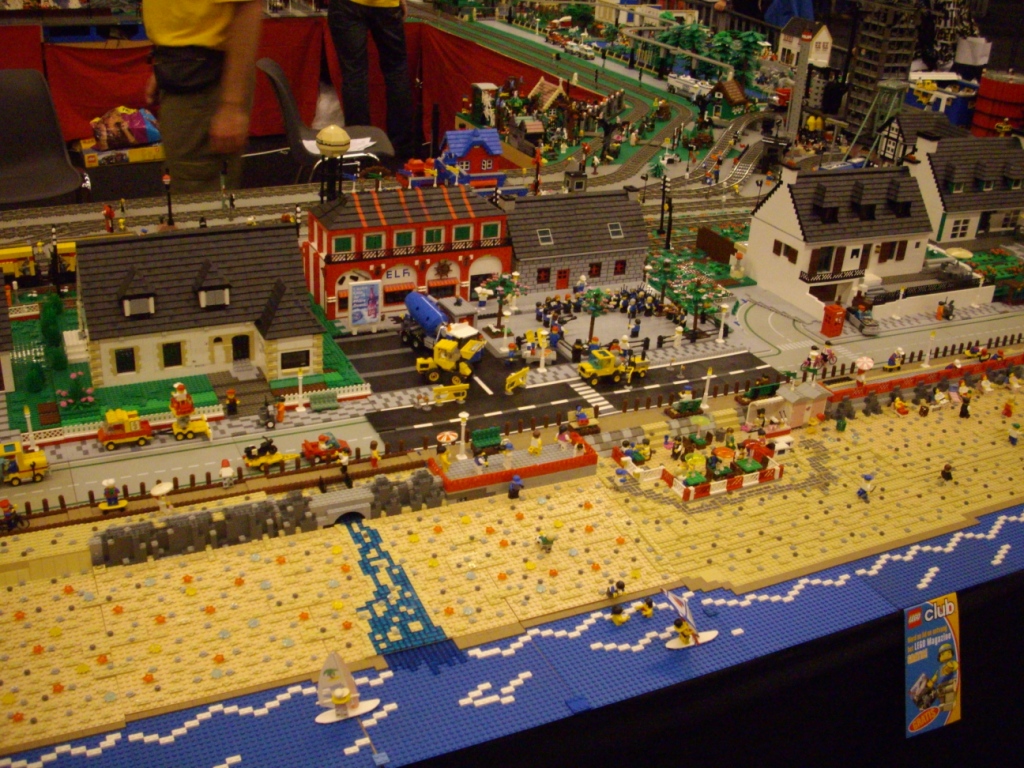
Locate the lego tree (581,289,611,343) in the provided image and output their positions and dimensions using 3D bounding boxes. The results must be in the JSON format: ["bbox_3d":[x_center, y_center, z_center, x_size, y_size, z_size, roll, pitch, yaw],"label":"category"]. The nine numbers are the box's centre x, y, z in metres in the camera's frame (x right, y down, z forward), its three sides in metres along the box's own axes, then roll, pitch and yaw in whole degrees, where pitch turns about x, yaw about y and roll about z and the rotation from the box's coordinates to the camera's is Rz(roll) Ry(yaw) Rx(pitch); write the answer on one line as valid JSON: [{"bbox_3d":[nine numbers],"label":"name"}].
[{"bbox_3d":[0.158,-0.127,2.093,0.062,0.124,0.062,3,26,-1],"label":"lego tree"}]

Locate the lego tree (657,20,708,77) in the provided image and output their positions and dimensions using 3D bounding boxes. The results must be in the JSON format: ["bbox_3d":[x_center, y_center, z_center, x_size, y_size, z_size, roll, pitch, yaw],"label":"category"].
[{"bbox_3d":[0.778,-1.488,4.881,0.225,0.230,0.200,-9,29,-24],"label":"lego tree"}]

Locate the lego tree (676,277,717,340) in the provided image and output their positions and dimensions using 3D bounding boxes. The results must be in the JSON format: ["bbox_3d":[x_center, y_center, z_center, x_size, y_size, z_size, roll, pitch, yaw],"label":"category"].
[{"bbox_3d":[0.377,-0.158,2.198,0.090,0.117,0.088,3,26,-1],"label":"lego tree"}]

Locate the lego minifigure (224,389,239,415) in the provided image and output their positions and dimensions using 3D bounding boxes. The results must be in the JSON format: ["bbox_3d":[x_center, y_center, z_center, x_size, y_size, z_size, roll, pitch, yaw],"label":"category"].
[{"bbox_3d":[-0.461,0.029,1.801,0.024,0.041,0.015,-9,29,-24],"label":"lego minifigure"}]

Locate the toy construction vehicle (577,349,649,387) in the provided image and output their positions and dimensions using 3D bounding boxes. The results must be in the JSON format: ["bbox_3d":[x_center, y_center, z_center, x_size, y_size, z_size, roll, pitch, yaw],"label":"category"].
[{"bbox_3d":[0.182,-0.033,1.988,0.147,0.056,0.036,-9,29,-25],"label":"toy construction vehicle"}]

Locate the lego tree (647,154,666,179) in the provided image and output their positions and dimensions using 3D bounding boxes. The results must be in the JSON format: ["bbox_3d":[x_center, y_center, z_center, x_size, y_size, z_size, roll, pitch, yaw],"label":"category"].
[{"bbox_3d":[0.440,-0.653,3.309,0.052,0.047,0.050,-9,29,-24],"label":"lego tree"}]

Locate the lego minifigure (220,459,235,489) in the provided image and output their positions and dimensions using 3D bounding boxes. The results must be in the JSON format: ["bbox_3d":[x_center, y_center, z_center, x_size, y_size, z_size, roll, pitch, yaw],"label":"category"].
[{"bbox_3d":[-0.416,0.131,1.598,0.024,0.042,0.015,-9,29,-24],"label":"lego minifigure"}]

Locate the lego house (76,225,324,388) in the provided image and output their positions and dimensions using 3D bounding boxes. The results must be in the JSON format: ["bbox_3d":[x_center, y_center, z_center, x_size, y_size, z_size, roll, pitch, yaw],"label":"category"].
[{"bbox_3d":[-0.559,-0.151,1.933,0.398,0.225,0.302,-9,29,-25],"label":"lego house"}]

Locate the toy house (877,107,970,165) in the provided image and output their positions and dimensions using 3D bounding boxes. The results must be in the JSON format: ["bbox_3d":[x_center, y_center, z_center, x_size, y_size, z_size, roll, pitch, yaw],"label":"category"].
[{"bbox_3d":[1.174,-0.691,3.122,0.244,0.151,0.164,-9,29,-25],"label":"toy house"}]

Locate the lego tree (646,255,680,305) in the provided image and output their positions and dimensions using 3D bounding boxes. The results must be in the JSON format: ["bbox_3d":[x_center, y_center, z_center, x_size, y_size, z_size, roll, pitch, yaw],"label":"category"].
[{"bbox_3d":[0.321,-0.210,2.296,0.088,0.117,0.085,-9,29,-24],"label":"lego tree"}]

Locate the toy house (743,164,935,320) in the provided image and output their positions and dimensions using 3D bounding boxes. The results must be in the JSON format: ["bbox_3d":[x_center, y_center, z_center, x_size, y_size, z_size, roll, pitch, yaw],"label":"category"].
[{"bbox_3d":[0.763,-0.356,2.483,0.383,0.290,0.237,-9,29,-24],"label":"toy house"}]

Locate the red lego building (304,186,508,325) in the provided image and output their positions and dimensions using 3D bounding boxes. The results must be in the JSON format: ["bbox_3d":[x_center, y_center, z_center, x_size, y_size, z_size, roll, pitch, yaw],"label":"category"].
[{"bbox_3d":[-0.213,-0.292,2.259,0.407,0.233,0.174,-9,29,-25],"label":"red lego building"}]

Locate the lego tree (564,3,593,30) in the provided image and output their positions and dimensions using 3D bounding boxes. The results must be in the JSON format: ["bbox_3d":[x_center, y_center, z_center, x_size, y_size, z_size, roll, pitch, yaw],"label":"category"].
[{"bbox_3d":[0.384,-2.037,6.084,0.152,0.156,0.152,-9,29,-25],"label":"lego tree"}]

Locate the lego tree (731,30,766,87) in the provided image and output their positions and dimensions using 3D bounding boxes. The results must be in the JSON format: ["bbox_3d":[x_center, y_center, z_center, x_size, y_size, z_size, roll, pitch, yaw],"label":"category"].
[{"bbox_3d":[1.004,-1.373,4.665,0.148,0.269,0.148,-9,29,-25],"label":"lego tree"}]

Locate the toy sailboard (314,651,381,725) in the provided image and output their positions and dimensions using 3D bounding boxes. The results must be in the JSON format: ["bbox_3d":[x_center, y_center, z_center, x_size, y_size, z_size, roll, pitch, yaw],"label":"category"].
[{"bbox_3d":[-0.189,0.340,1.253,0.082,0.102,0.028,-9,29,-25],"label":"toy sailboard"}]

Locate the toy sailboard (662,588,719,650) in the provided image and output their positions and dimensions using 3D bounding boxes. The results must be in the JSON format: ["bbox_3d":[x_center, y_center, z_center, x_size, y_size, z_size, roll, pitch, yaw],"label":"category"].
[{"bbox_3d":[0.232,0.296,1.408,0.090,0.092,0.032,-8,29,-22],"label":"toy sailboard"}]

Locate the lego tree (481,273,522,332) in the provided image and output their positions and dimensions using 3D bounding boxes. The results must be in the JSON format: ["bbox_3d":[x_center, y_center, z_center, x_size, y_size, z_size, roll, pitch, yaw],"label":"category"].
[{"bbox_3d":[-0.015,-0.161,2.143,0.088,0.115,0.085,3,26,-1],"label":"lego tree"}]

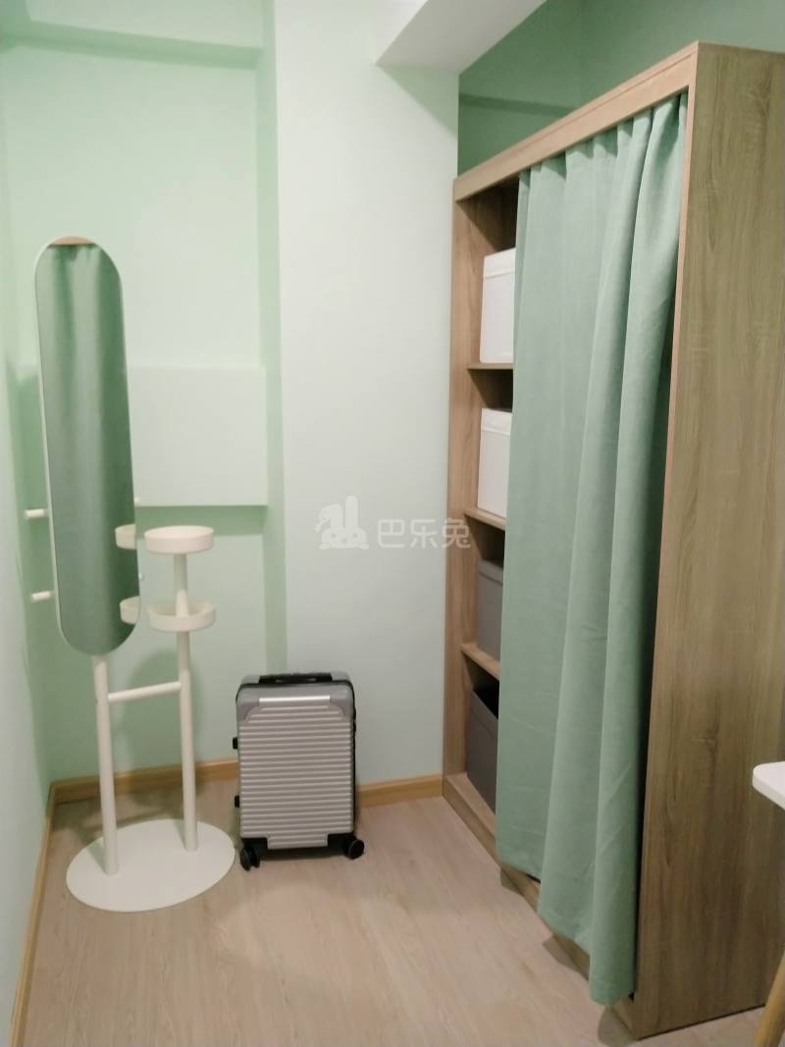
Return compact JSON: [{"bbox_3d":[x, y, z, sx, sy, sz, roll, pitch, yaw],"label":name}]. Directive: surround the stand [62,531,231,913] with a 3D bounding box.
[{"bbox_3d":[-0.708,0.523,2.358,0.480,0.975,0.480,-5,11,-33],"label":"stand"}]

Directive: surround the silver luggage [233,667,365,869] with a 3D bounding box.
[{"bbox_3d":[-0.293,0.728,2.478,0.350,0.540,0.220,-1,9,-10],"label":"silver luggage"}]

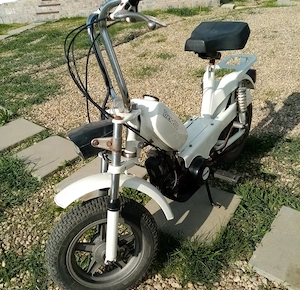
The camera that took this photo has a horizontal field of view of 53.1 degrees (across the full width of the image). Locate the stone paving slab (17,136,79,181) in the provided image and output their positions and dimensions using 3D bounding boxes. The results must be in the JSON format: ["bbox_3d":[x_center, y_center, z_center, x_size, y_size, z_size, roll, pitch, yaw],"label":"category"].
[{"bbox_3d":[-0.718,0.081,2.175,0.400,0.045,0.430,-29,36,-36],"label":"stone paving slab"}]

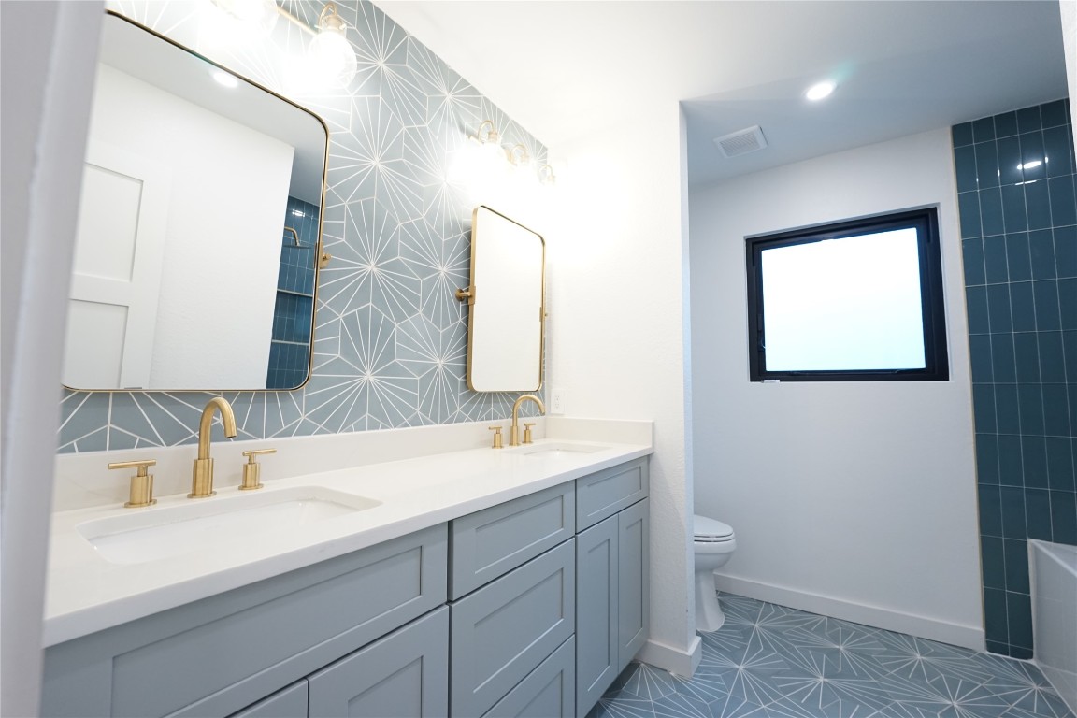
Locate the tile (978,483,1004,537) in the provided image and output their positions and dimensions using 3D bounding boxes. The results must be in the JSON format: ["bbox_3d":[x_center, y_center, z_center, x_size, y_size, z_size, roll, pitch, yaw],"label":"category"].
[{"bbox_3d":[2.051,0.688,1.901,0.071,0.226,0.010,-2,-5,32],"label":"tile"}]

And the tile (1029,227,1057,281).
[{"bbox_3d":[2.250,-0.464,1.871,0.072,0.226,0.010,-2,-5,32],"label":"tile"}]

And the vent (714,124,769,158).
[{"bbox_3d":[1.054,-1.132,2.177,0.205,0.022,0.220,-2,-5,32],"label":"vent"}]

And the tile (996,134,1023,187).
[{"bbox_3d":[2.177,-0.912,1.938,0.075,0.229,0.010,-2,-5,35],"label":"tile"}]

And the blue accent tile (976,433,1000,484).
[{"bbox_3d":[2.056,0.459,1.917,0.071,0.226,0.010,-2,-5,32],"label":"blue accent tile"}]

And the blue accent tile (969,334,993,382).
[{"bbox_3d":[2.063,0.000,1.951,0.071,0.226,0.010,-2,-5,32],"label":"blue accent tile"}]

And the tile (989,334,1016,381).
[{"bbox_3d":[2.107,-0.004,1.899,0.074,0.228,0.010,-2,-6,35],"label":"tile"}]

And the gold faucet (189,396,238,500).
[{"bbox_3d":[-0.685,0.187,0.892,0.166,0.216,0.056,-2,-5,35],"label":"gold faucet"}]

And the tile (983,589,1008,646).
[{"bbox_3d":[2.034,1.137,1.864,0.075,0.229,0.010,-2,-5,35],"label":"tile"}]

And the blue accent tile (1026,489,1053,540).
[{"bbox_3d":[2.160,0.677,1.812,0.075,0.229,0.010,-2,-5,35],"label":"blue accent tile"}]

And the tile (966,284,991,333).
[{"bbox_3d":[2.051,-0.229,1.958,0.074,0.228,0.010,-2,-6,35],"label":"tile"}]

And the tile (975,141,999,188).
[{"bbox_3d":[2.114,-0.912,1.975,0.074,0.228,0.010,-2,-6,35],"label":"tile"}]

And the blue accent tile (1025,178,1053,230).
[{"bbox_3d":[2.252,-0.691,1.889,0.072,0.226,0.010,-2,-5,32],"label":"blue accent tile"}]

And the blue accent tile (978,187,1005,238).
[{"bbox_3d":[2.127,-0.687,1.967,0.072,0.226,0.010,-2,-5,32],"label":"blue accent tile"}]

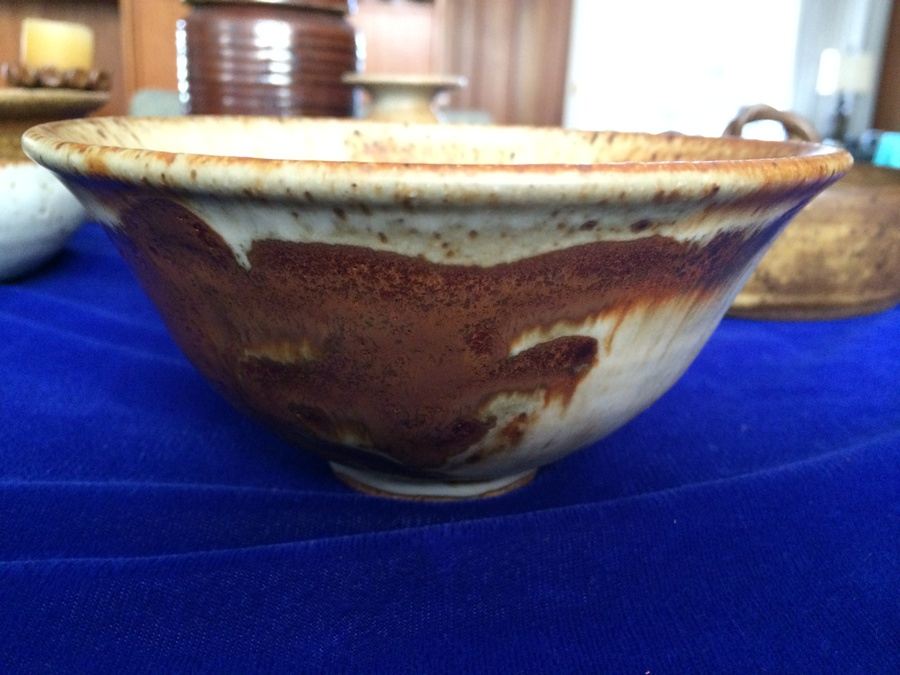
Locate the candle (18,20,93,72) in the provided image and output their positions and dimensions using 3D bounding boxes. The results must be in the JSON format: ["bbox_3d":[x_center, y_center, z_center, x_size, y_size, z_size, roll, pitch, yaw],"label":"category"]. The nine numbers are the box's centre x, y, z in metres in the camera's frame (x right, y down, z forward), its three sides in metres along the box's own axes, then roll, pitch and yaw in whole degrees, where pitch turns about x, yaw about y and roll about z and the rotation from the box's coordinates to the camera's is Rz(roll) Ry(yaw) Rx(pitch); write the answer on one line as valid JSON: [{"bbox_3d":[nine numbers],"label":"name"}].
[{"bbox_3d":[-0.352,-0.254,0.700,0.058,0.056,0.058,2,17,0],"label":"candle"}]

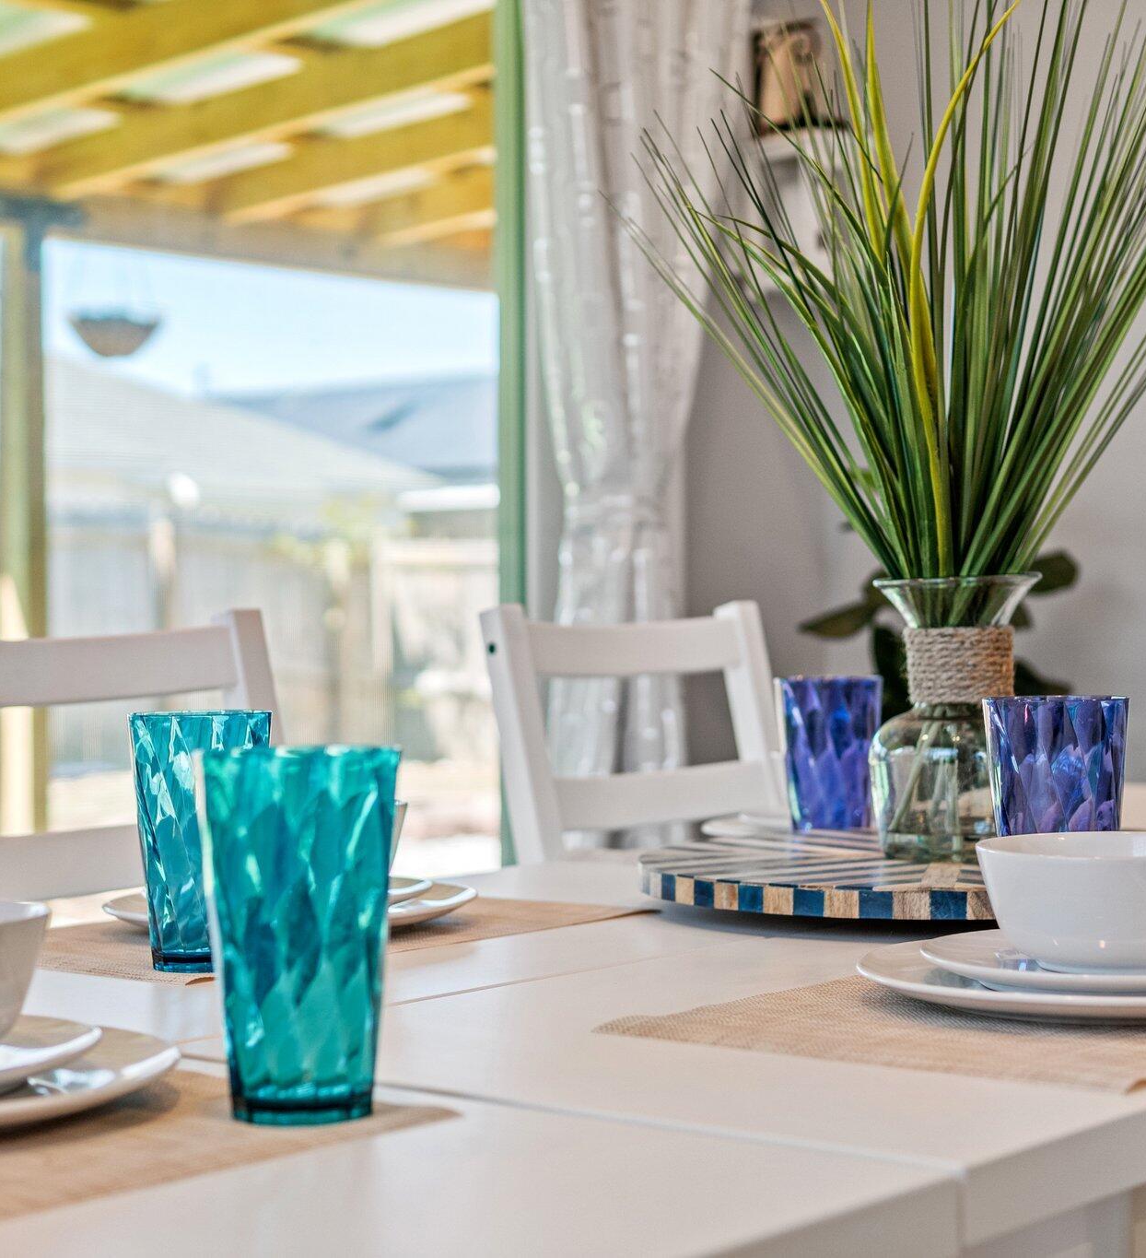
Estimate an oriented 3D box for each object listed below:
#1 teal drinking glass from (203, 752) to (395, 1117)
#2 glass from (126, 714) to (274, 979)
[{"bbox_3d":[-0.121,0.135,1.050,0.089,0.160,0.089,-1,0,0],"label":"teal drinking glass"},{"bbox_3d":[-0.234,0.133,1.491,0.089,0.160,0.089,-1,0,0],"label":"glass"}]

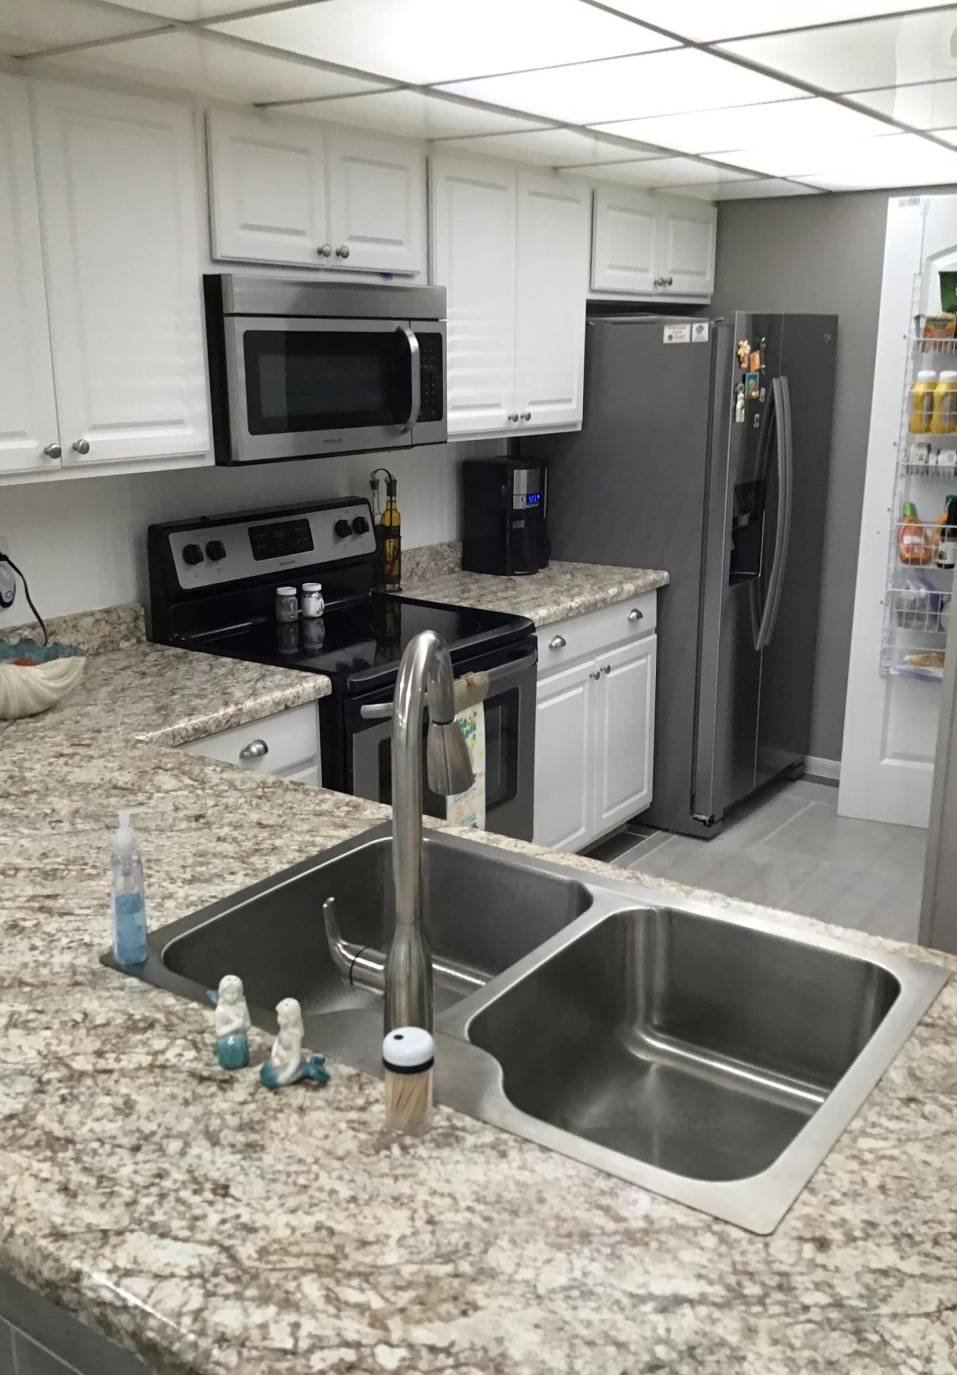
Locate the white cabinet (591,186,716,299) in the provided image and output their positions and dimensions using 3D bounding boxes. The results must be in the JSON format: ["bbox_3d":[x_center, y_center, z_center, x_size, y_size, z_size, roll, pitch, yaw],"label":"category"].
[{"bbox_3d":[0.479,-1.511,4.226,0.315,0.350,0.875,11,19,35],"label":"white cabinet"}]

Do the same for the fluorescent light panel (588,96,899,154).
[{"bbox_3d":[0.660,-1.351,2.975,0.601,0.025,0.581,11,19,35],"label":"fluorescent light panel"}]

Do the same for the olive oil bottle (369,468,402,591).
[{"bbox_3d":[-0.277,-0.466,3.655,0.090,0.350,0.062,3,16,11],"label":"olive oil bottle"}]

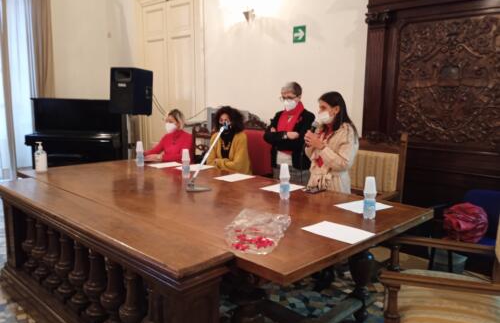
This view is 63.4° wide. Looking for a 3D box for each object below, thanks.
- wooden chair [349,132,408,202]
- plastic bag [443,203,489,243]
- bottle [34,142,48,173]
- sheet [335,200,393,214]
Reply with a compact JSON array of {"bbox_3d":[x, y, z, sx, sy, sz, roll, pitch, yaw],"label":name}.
[{"bbox_3d":[0.894,0.356,3.458,0.600,1.214,0.610,8,11,43],"label":"wooden chair"},{"bbox_3d":[1.522,0.437,2.850,0.260,0.240,0.200,8,11,44],"label":"plastic bag"},{"bbox_3d":[-1.825,-0.034,3.532,0.095,0.255,0.085,8,11,43],"label":"bottle"},{"bbox_3d":[0.711,0.277,2.511,0.297,0.005,0.210,-5,10,-34],"label":"sheet"}]

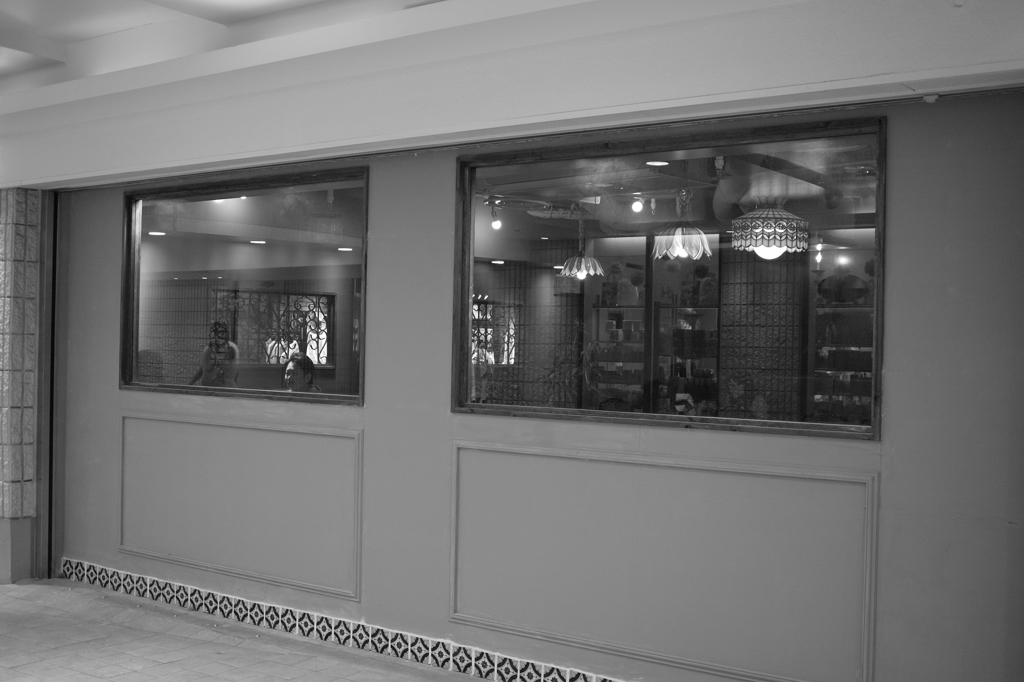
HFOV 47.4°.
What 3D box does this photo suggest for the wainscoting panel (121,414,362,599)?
[{"bbox_3d":[-1.405,0.776,5.740,1.822,0.773,0.030,1,-1,36],"label":"wainscoting panel"}]

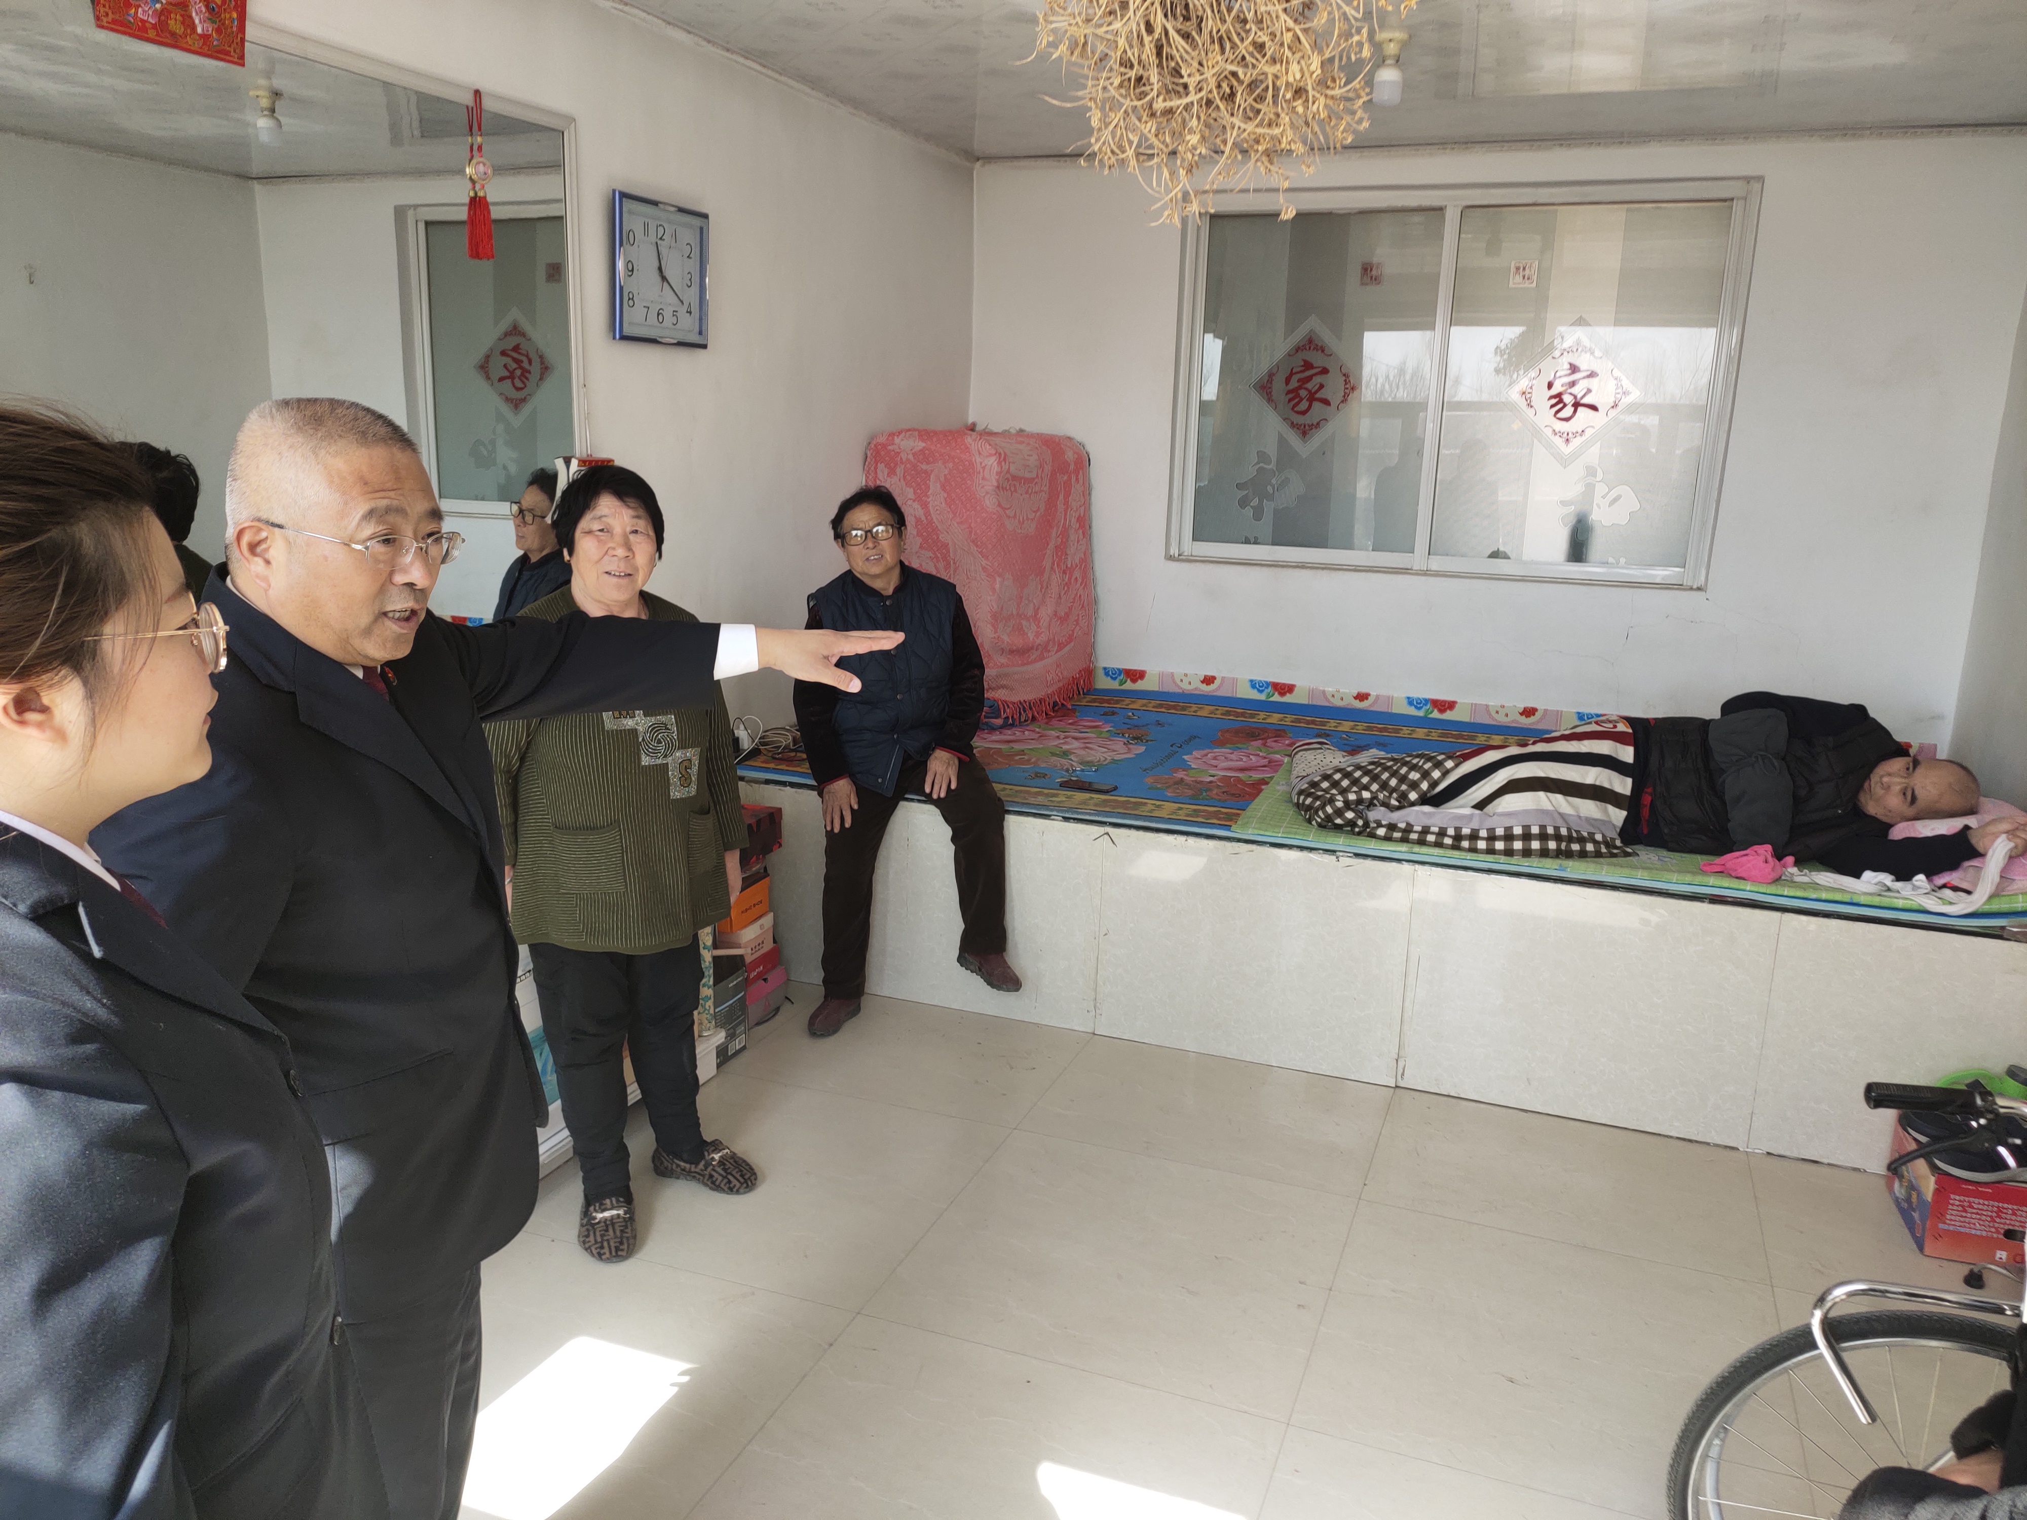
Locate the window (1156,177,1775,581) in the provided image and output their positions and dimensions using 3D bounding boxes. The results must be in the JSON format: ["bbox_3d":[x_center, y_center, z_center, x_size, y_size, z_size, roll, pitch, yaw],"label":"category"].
[{"bbox_3d":[1.519,-1.365,4.923,1.959,1.370,0.100,6,13,21],"label":"window"}]

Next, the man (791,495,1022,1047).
[{"bbox_3d":[-0.302,-0.017,3.845,0.580,1.470,0.640,1,12,-2],"label":"man"}]

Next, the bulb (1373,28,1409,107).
[{"bbox_3d":[0.889,-1.632,3.180,0.080,0.158,0.080,6,13,21],"label":"bulb"}]

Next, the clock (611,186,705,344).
[{"bbox_3d":[-0.881,-1.223,3.360,0.045,0.328,0.400,5,13,18],"label":"clock"}]

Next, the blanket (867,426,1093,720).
[{"bbox_3d":[-0.109,-0.745,5.242,0.621,1.028,0.873,6,13,21],"label":"blanket"}]

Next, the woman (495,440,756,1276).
[{"bbox_3d":[-0.773,0.183,2.758,0.500,1.535,0.340,-6,14,-30],"label":"woman"}]

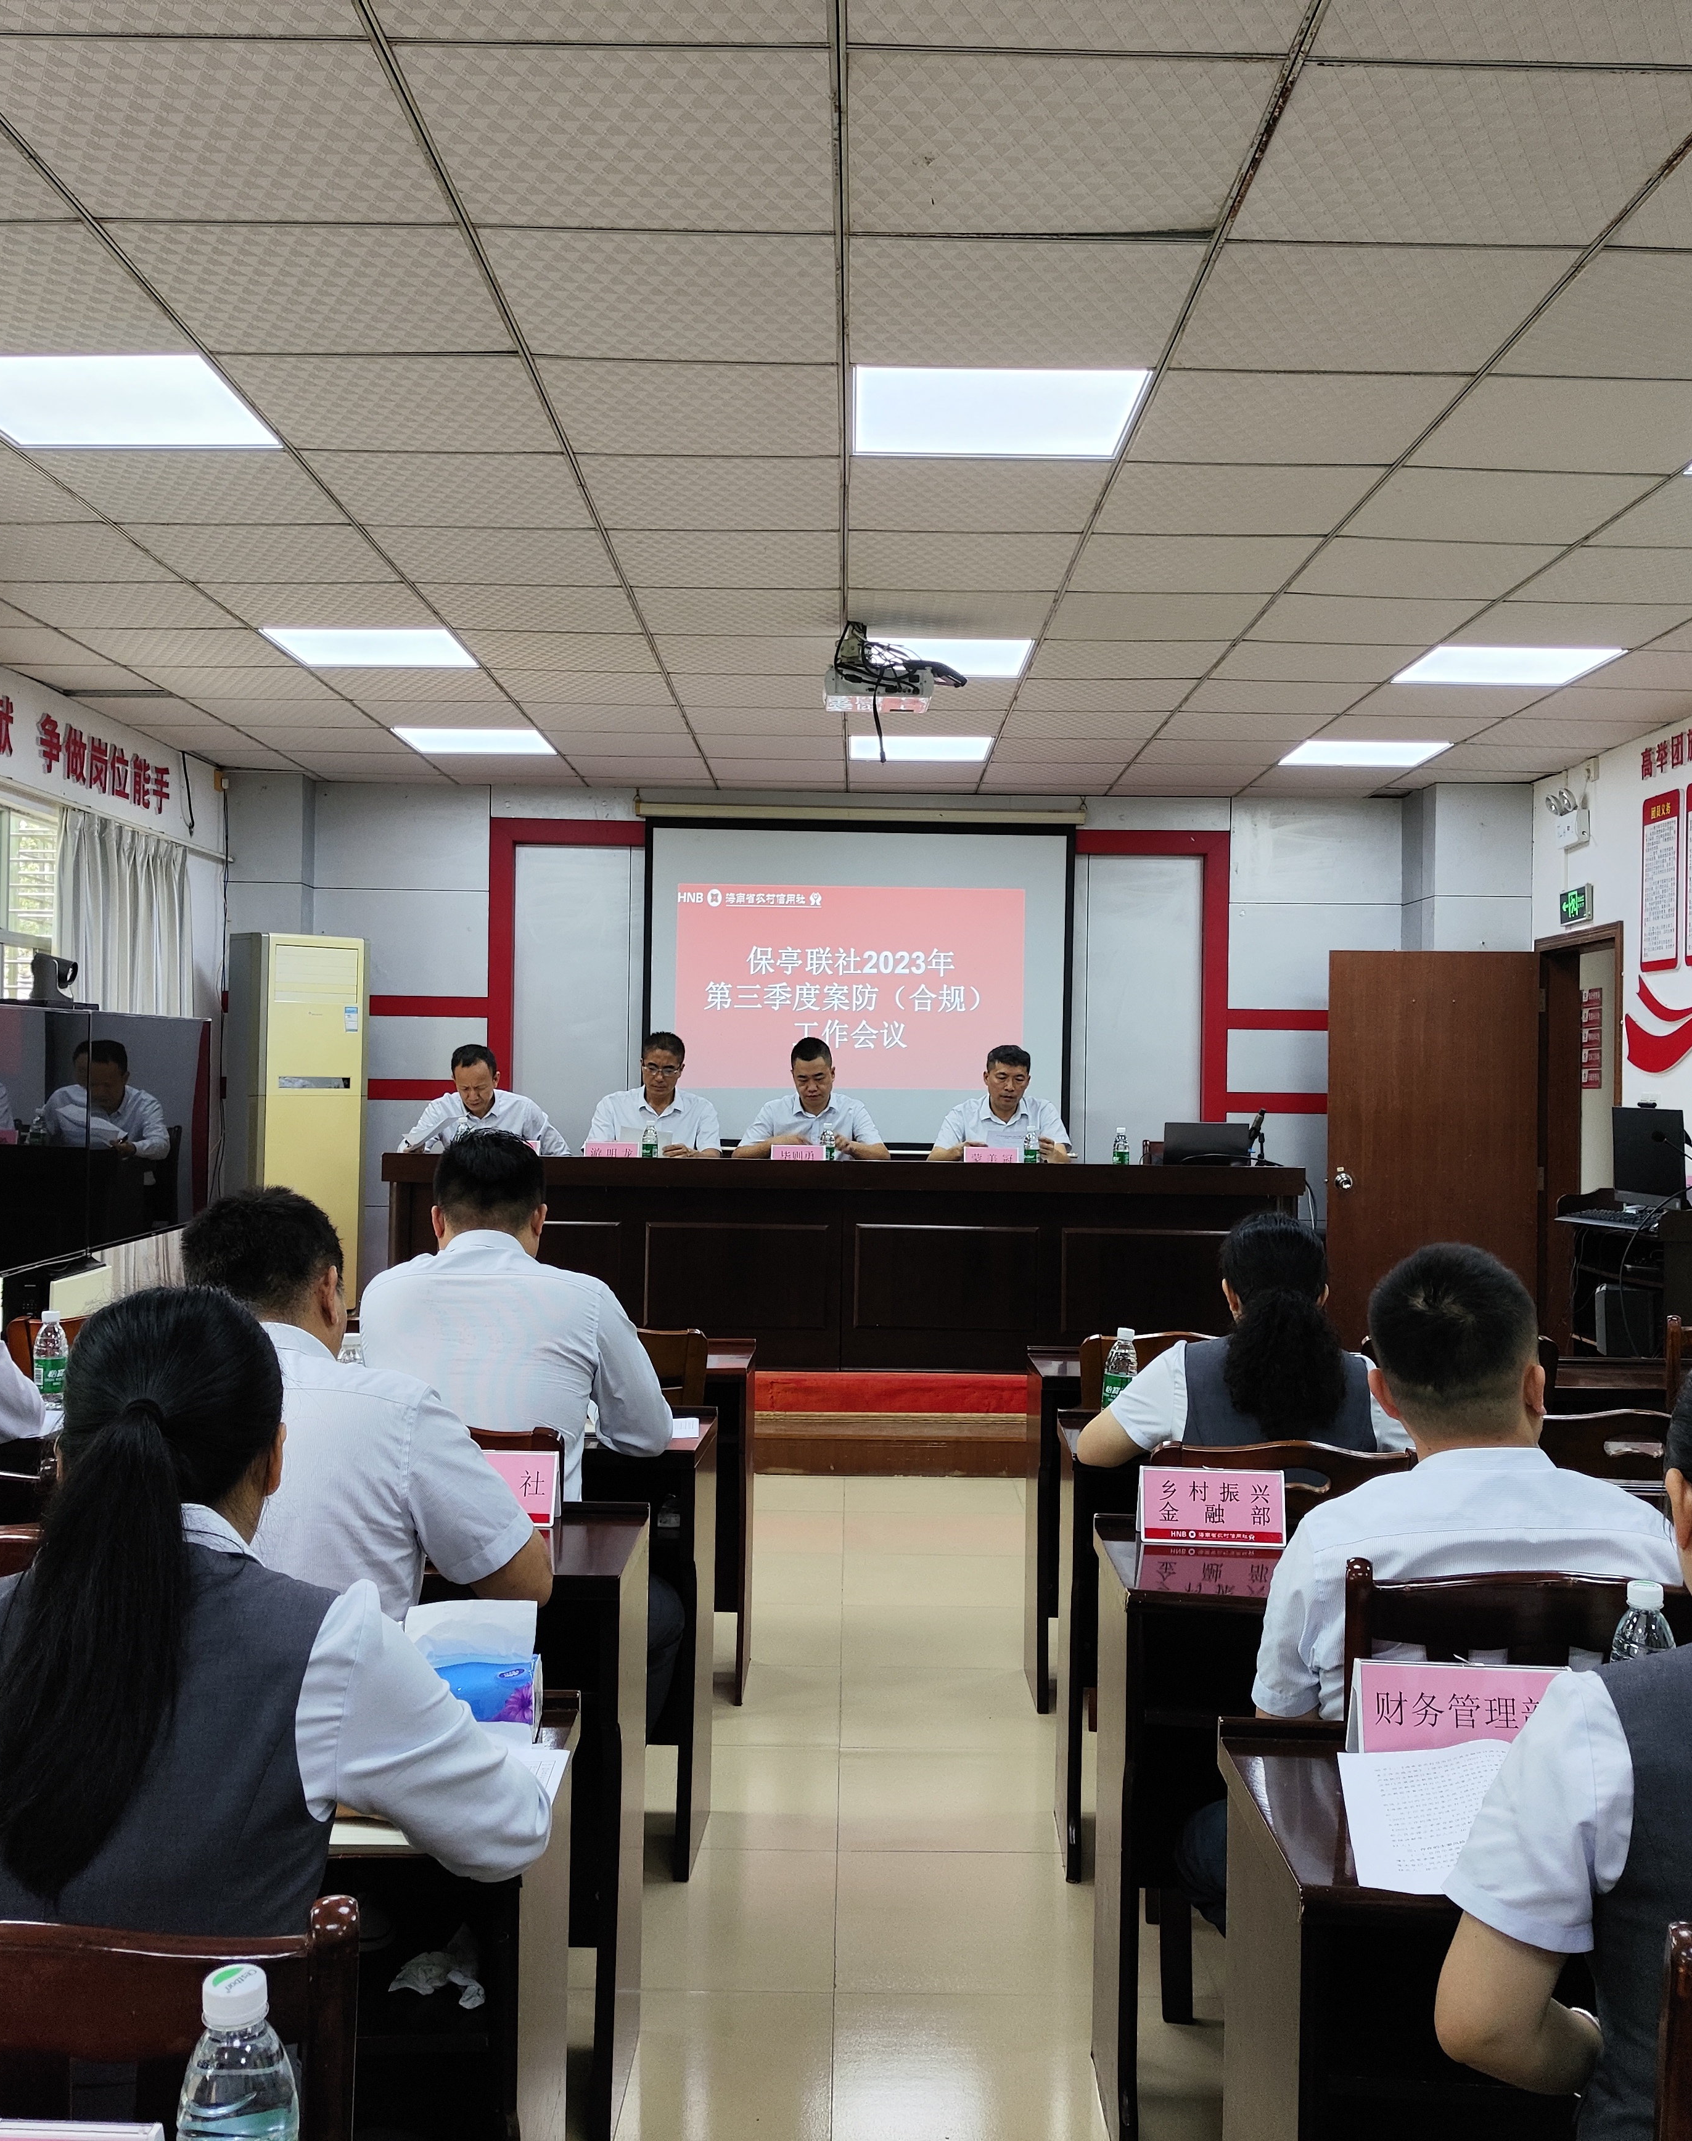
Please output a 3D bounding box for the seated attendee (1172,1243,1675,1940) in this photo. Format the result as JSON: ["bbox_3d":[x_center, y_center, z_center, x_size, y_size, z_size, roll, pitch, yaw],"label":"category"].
[{"bbox_3d":[0.690,0.815,2.400,0.560,1.240,0.680,1,0,0],"label":"seated attendee"}]

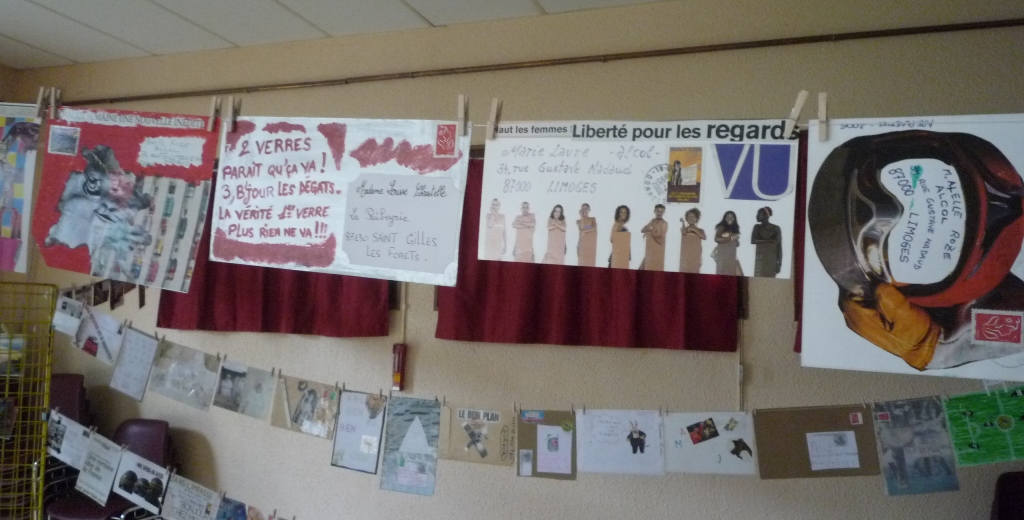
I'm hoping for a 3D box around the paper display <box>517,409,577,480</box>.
[{"bbox_3d":[0.094,0.500,2.006,0.163,0.182,0.015,-3,-5,18],"label":"paper display"}]

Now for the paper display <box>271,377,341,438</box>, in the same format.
[{"bbox_3d":[-0.642,0.458,2.301,0.227,0.162,0.015,8,-1,19],"label":"paper display"}]

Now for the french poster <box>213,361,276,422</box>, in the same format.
[{"bbox_3d":[-0.813,0.395,2.251,0.209,0.145,0.008,9,-2,21],"label":"french poster"}]

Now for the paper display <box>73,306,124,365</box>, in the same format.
[{"bbox_3d":[-1.458,0.267,2.612,0.207,0.143,0.015,21,3,19],"label":"paper display"}]

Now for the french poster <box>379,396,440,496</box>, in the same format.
[{"bbox_3d":[-0.280,0.514,2.045,0.161,0.253,0.008,3,-4,20],"label":"french poster"}]

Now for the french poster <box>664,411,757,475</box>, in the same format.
[{"bbox_3d":[0.492,0.459,1.853,0.212,0.152,0.015,-5,-6,18],"label":"french poster"}]

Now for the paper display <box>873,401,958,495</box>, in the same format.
[{"bbox_3d":[0.887,0.409,1.626,0.137,0.201,0.008,-10,-8,19],"label":"paper display"}]

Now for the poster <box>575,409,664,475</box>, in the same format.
[{"bbox_3d":[0.270,0.454,1.849,0.217,0.157,0.008,-3,-6,20],"label":"poster"}]

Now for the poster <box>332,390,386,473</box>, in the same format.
[{"bbox_3d":[-0.462,0.521,2.235,0.157,0.228,0.015,4,-3,19],"label":"poster"}]

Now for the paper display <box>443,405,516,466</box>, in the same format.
[{"bbox_3d":[-0.091,0.470,1.980,0.214,0.145,0.008,2,-4,20],"label":"paper display"}]

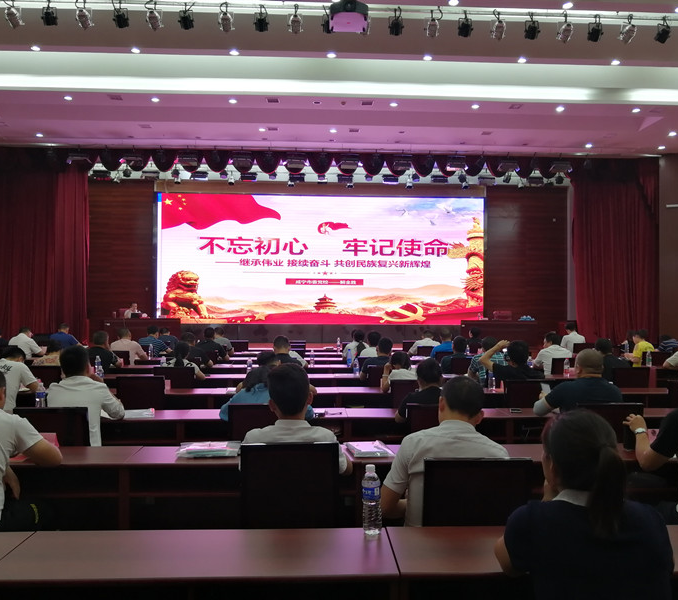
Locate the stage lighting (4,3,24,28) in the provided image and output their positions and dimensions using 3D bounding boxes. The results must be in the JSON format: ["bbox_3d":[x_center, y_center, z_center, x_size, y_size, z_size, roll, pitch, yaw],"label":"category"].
[{"bbox_3d":[-4.182,-3.662,8.018,0.190,0.310,0.230,0,-1,-2],"label":"stage lighting"}]

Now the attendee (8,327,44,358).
[{"bbox_3d":[-5.157,1.040,10.305,0.550,1.230,0.750,0,-1,3],"label":"attendee"}]

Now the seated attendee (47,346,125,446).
[{"bbox_3d":[-1.685,0.931,4.097,0.530,1.270,0.750,0,-1,1],"label":"seated attendee"}]

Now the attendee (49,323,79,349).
[{"bbox_3d":[-5.532,1.115,12.607,0.540,1.282,0.720,0,-1,-3],"label":"attendee"}]

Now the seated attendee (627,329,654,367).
[{"bbox_3d":[4.811,1.093,9.953,0.500,1.243,0.750,1,-1,-24],"label":"seated attendee"}]

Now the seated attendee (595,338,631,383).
[{"bbox_3d":[3.079,1.066,7.264,0.530,1.230,0.720,0,-1,-3],"label":"seated attendee"}]

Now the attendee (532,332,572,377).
[{"bbox_3d":[2.755,1.031,8.068,0.530,1.250,0.750,1,-1,-14],"label":"attendee"}]

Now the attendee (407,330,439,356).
[{"bbox_3d":[1.532,1.142,11.177,0.550,1.188,0.780,0,-1,-4],"label":"attendee"}]

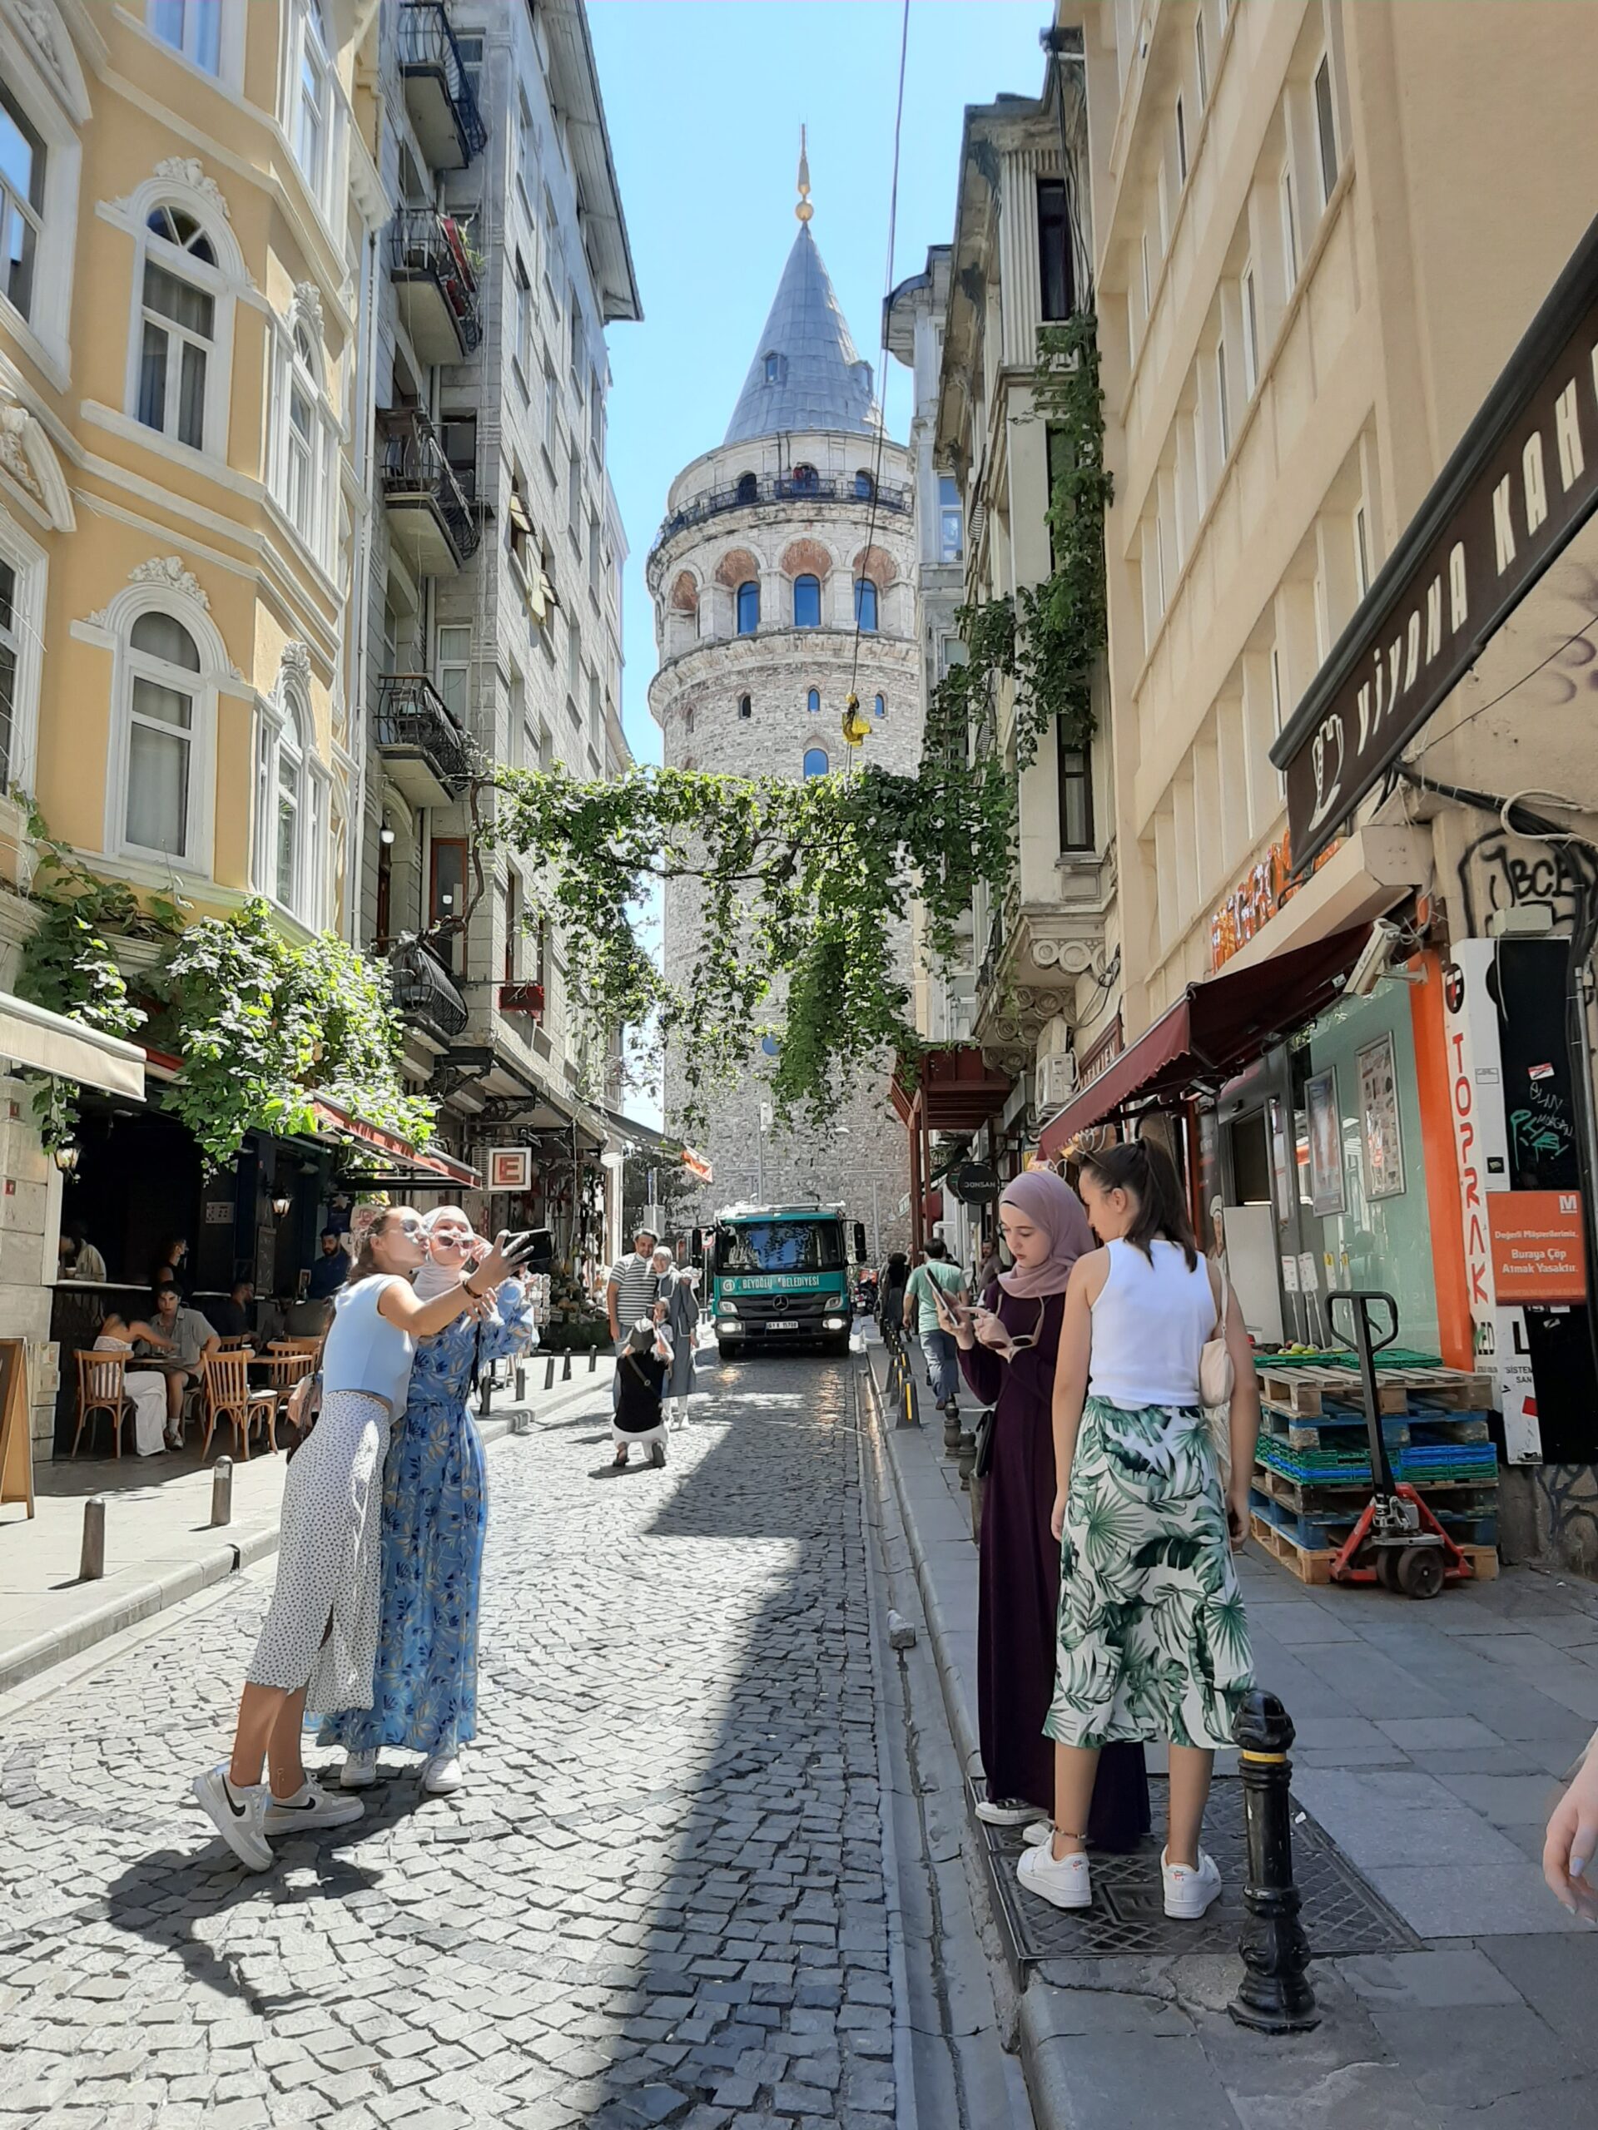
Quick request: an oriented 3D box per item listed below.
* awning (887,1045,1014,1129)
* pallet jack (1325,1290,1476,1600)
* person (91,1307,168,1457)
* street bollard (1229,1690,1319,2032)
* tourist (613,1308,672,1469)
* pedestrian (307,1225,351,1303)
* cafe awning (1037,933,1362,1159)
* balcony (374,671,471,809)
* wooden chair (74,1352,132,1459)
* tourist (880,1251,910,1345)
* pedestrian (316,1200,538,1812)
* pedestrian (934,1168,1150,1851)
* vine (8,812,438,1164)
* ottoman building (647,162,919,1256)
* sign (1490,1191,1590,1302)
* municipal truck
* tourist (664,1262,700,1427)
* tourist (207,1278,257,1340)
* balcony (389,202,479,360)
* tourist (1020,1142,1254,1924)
[{"bbox_3d":[2.715,0.488,29.248,1.790,0.732,6.000,-1,-9,2],"label":"awning"},{"bbox_3d":[2.441,1.610,7.139,0.550,1.220,1.500,-1,-9,2],"label":"pallet jack"},{"bbox_3d":[-5.284,2.488,12.621,0.500,1.200,0.680,-6,-10,30],"label":"person"},{"bbox_3d":[0.873,1.457,2.981,0.165,0.550,0.165,-1,-8,1],"label":"street bollard"},{"bbox_3d":[-1.167,2.421,12.057,0.460,1.130,0.650,-2,-8,8],"label":"tourist"},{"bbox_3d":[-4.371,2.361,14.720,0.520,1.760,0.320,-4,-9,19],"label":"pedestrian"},{"bbox_3d":[3.001,0.112,13.099,1.106,0.793,7.700,-1,-9,2],"label":"cafe awning"},{"bbox_3d":[-5.123,-4.399,21.831,0.720,1.194,1.920,-1,-9,1],"label":"balcony"},{"bbox_3d":[-5.588,2.738,13.003,0.430,0.840,0.500,-2,-8,6],"label":"wooden chair"},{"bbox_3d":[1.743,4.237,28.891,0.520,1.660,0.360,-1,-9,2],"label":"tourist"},{"bbox_3d":[-1.070,1.235,4.660,0.600,1.640,0.420,2,-10,-16],"label":"pedestrian"},{"bbox_3d":[0.612,1.066,4.031,0.500,1.610,0.470,6,-11,-37],"label":"pedestrian"},{"bbox_3d":[-4.881,-0.124,14.580,1.700,2.500,5.900,-1,-9,1],"label":"vine"},{"bbox_3d":[0.071,-21.191,93.102,17.600,69.500,17.600,-1,-8,1],"label":"ottoman building"},{"bbox_3d":[3.256,0.811,7.058,0.410,0.500,0.050,-1,-9,2],"label":"sign"},{"bbox_3d":[-0.160,4.066,30.192,2.500,2.620,6.300,-1,-8,1],"label":"municipal truck"},{"bbox_3d":[-1.112,2.481,14.543,0.520,1.620,0.360,-1,-9,0],"label":"tourist"},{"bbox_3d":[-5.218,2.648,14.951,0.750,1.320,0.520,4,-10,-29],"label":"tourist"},{"bbox_3d":[-5.272,-11.250,23.162,0.720,1.115,1.920,-1,-9,1],"label":"balcony"},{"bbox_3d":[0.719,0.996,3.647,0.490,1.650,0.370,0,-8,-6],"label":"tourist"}]

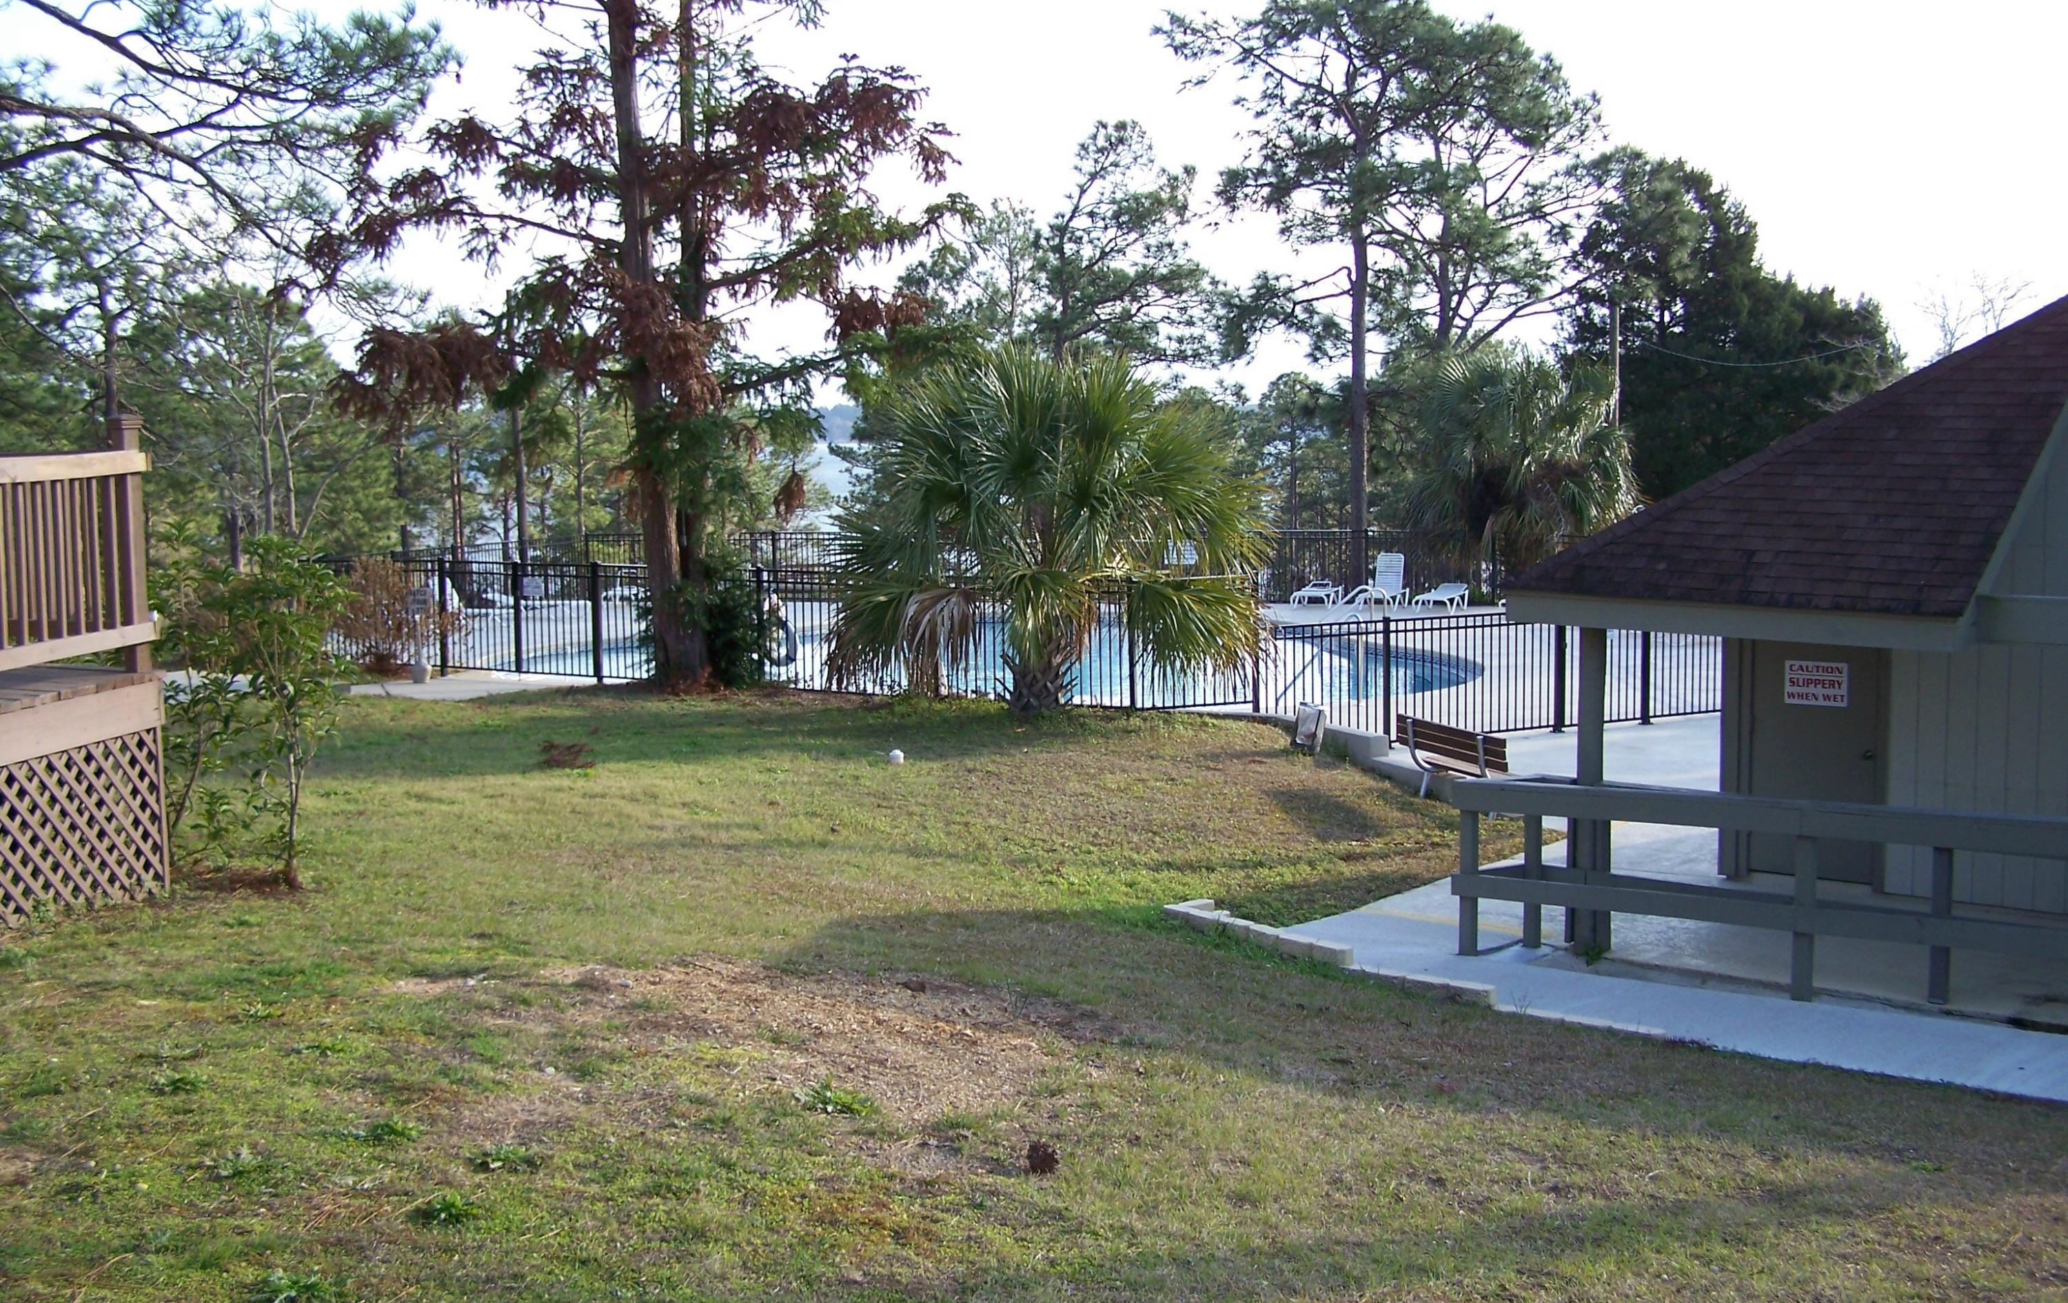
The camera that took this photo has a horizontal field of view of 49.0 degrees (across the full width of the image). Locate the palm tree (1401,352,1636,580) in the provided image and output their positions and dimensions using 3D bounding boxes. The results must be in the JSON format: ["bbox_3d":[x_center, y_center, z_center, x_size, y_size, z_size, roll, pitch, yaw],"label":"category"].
[{"bbox_3d":[9.238,-3.360,43.392,4.500,4.850,4.200,-1,6,0],"label":"palm tree"}]

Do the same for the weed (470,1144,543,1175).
[{"bbox_3d":[-1.427,1.365,6.119,0.185,0.055,0.150,-1,6,0],"label":"weed"}]

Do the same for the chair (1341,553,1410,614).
[{"bbox_3d":[6.375,-1.258,41.386,0.680,1.000,1.500,1,6,21],"label":"chair"}]

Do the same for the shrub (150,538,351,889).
[{"bbox_3d":[-3.756,0.255,10.823,0.950,1.680,0.880,-1,6,0],"label":"shrub"}]

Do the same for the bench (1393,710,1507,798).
[{"bbox_3d":[3.880,1.032,19.910,0.620,0.830,1.920,-3,6,-18],"label":"bench"}]

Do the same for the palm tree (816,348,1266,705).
[{"bbox_3d":[0.116,-1.224,22.992,4.400,3.750,4.200,-1,6,0],"label":"palm tree"}]

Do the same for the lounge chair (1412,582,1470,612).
[{"bbox_3d":[7.373,-0.953,40.855,0.680,0.470,1.800,1,6,21],"label":"lounge chair"}]

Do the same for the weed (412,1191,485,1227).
[{"bbox_3d":[-1.432,1.358,5.546,0.175,0.060,0.145,-1,6,0],"label":"weed"}]

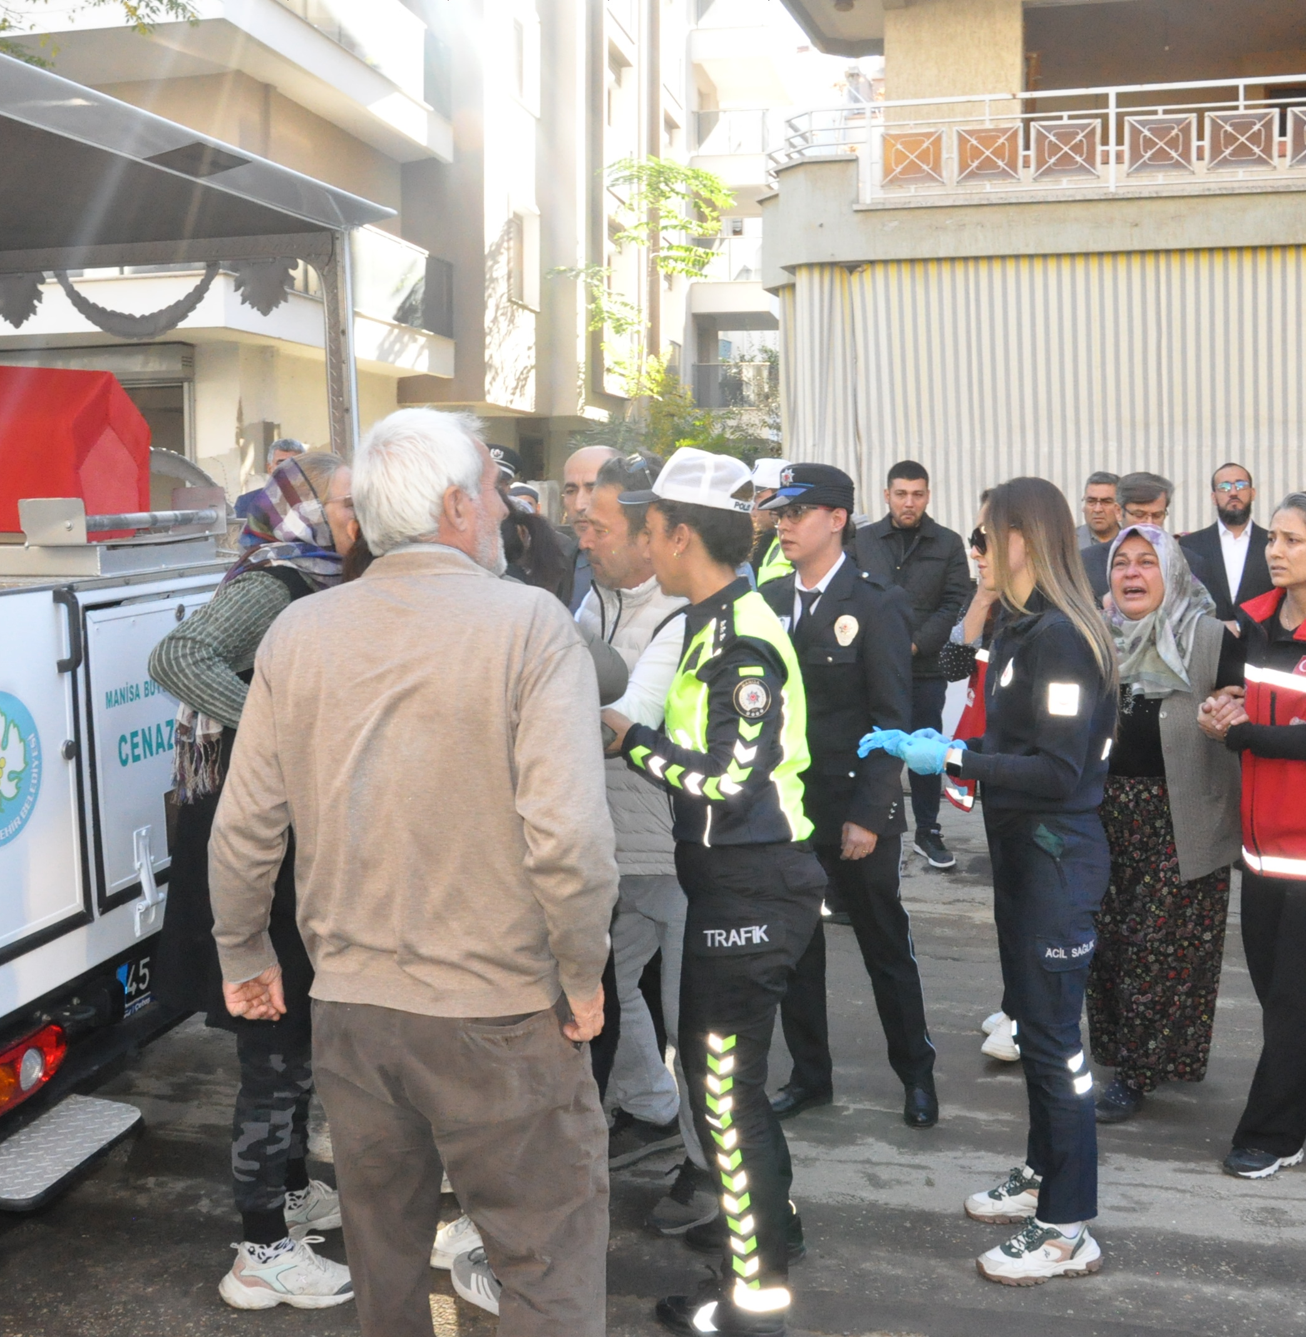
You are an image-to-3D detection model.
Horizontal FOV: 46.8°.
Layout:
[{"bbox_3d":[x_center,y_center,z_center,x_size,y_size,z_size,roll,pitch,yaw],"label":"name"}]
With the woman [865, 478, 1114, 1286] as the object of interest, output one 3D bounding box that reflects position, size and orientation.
[{"bbox_3d":[0.721,0.428,3.237,0.540,1.670,0.480,-1,5,-7],"label":"woman"}]

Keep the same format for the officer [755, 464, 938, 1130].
[{"bbox_3d":[0.510,0.333,4.021,0.500,1.730,0.380,4,6,38],"label":"officer"}]

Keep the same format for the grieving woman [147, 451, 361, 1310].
[{"bbox_3d":[-0.797,0.414,3.165,0.550,1.710,0.500,-1,5,-9],"label":"grieving woman"}]

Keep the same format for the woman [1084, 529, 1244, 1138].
[{"bbox_3d":[1.371,0.394,4.077,0.500,1.600,0.400,3,5,30],"label":"woman"}]

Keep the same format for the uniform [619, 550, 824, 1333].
[{"bbox_3d":[0.140,0.527,3.014,0.430,1.510,0.480,1,5,9],"label":"uniform"}]

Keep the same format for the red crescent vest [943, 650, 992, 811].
[{"bbox_3d":[1.050,0.092,4.523,0.320,0.680,0.460,-3,5,-28],"label":"red crescent vest"}]

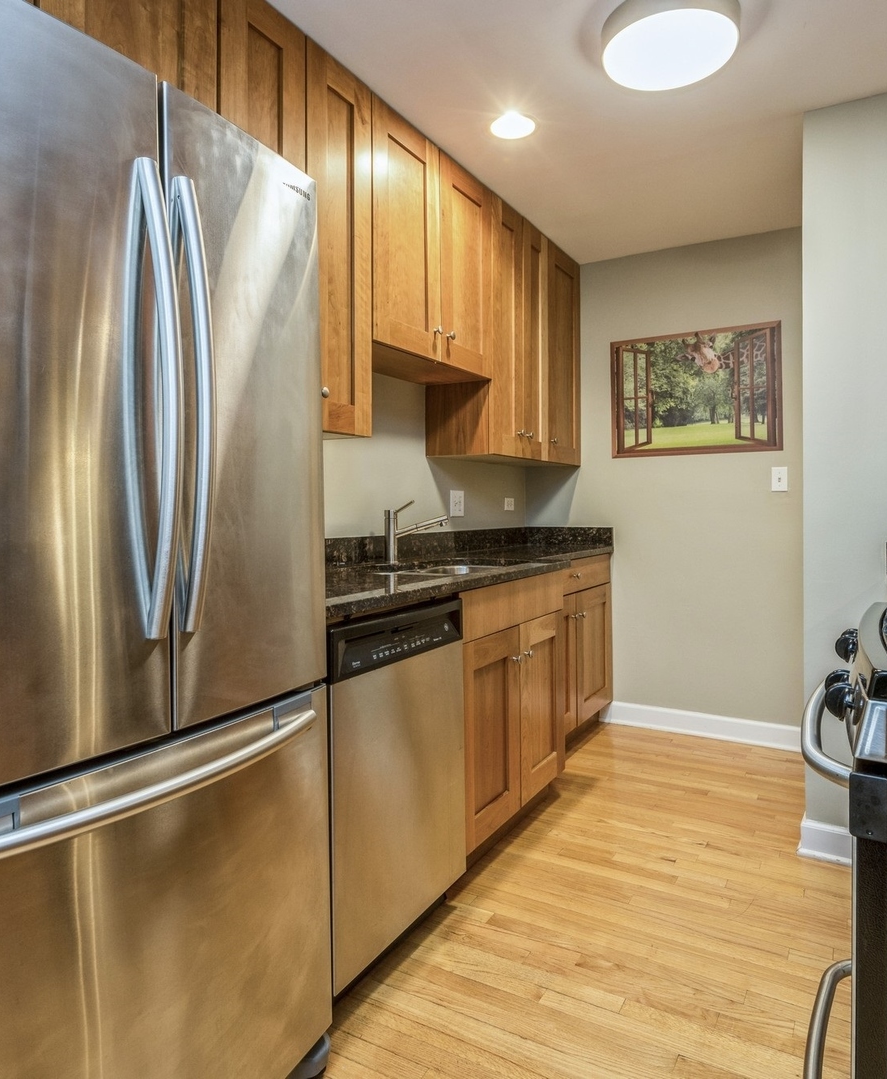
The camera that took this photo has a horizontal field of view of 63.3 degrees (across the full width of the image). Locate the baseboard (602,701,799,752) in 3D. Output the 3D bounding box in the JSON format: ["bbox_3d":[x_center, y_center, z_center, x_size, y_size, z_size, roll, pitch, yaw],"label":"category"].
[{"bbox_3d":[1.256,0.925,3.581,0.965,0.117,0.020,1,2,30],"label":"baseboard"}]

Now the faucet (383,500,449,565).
[{"bbox_3d":[-0.101,-0.025,2.633,0.281,0.242,0.050,1,2,30],"label":"faucet"}]

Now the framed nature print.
[{"bbox_3d":[1.220,-0.718,3.533,0.807,0.602,0.025,1,2,30],"label":"framed nature print"}]

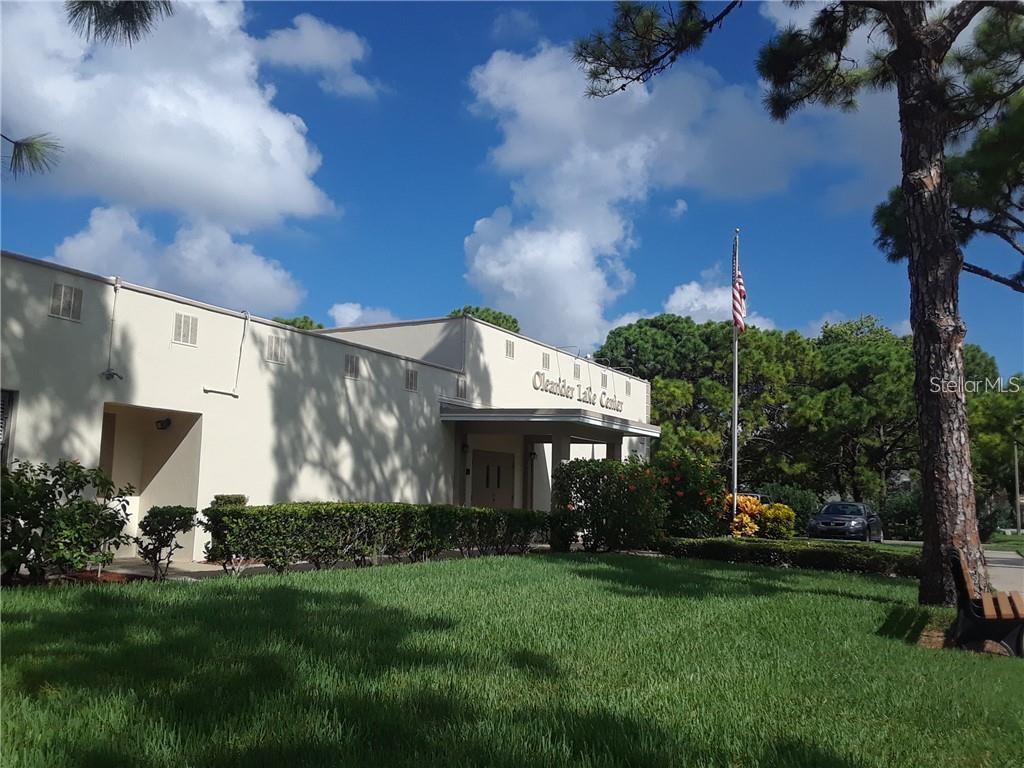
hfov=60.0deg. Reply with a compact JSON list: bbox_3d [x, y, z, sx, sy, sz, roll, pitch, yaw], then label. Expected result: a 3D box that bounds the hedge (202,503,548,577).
[{"bbox_3d":[-1.948,2.764,16.439,0.800,1.020,8.877,-3,-8,32],"label":"hedge"}]

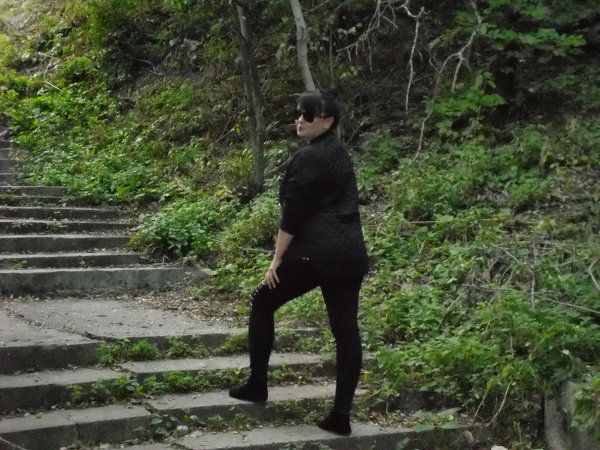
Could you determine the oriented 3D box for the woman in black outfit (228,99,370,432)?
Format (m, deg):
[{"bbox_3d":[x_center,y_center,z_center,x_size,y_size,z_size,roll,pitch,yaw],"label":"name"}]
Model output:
[{"bbox_3d":[0.000,0.180,6.300,0.620,1.640,0.500,3,3,41],"label":"woman in black outfit"}]

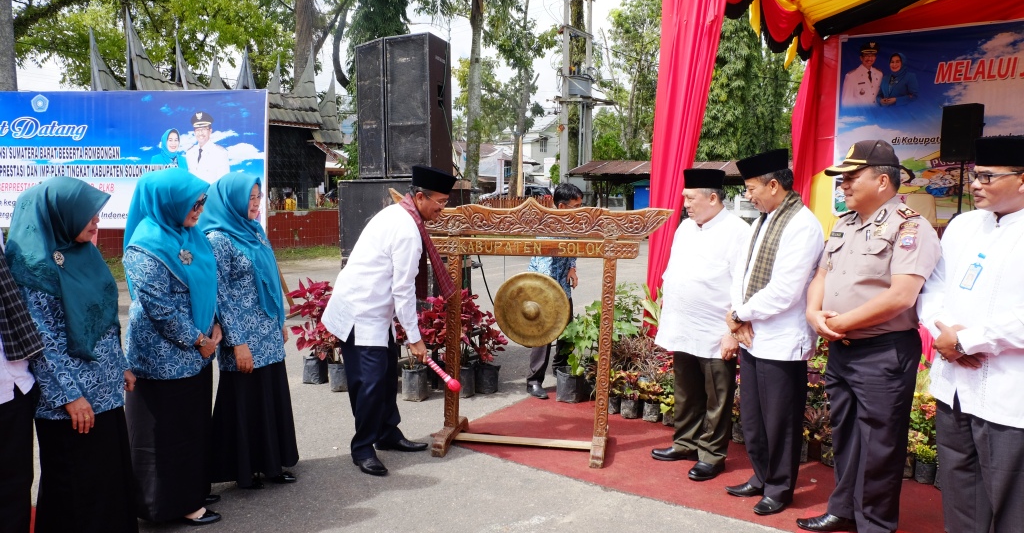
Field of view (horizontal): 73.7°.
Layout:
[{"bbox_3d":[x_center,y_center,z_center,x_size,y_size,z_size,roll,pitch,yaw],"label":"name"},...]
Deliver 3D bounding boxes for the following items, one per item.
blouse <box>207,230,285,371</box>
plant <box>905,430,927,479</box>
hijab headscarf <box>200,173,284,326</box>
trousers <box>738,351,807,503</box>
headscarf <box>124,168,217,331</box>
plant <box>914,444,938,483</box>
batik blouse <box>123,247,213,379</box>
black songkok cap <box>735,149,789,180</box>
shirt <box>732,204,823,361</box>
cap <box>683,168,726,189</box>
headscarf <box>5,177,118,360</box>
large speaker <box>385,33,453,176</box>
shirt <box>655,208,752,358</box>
[{"bbox_3d":[-1.446,0.167,3.690,0.335,0.817,0.467,1,4,19],"label":"blouse"},{"bbox_3d":[2.184,1.035,3.780,0.180,0.260,0.180,-3,6,-32],"label":"plant"},{"bbox_3d":[-1.451,-0.091,3.674,0.386,0.817,0.406,1,4,19],"label":"hijab headscarf"},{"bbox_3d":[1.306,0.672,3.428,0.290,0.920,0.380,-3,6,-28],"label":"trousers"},{"bbox_3d":[-1.586,-0.089,3.180,0.340,0.730,0.360,2,5,25],"label":"headscarf"},{"bbox_3d":[2.243,1.053,3.700,0.137,0.200,0.137,4,7,31],"label":"plant"},{"bbox_3d":[-1.611,0.189,3.220,0.310,0.680,0.440,2,5,25],"label":"batik blouse"},{"bbox_3d":[1.200,-0.486,3.270,0.260,0.105,0.190,-12,9,-24],"label":"black songkok cap"},{"bbox_3d":[1.304,0.082,3.369,0.365,0.771,0.477,-1,4,-17],"label":"shirt"},{"bbox_3d":[1.060,-0.485,3.760,0.250,0.105,0.190,-2,5,-23],"label":"cap"},{"bbox_3d":[-1.847,0.014,2.816,0.375,0.751,0.426,1,4,19],"label":"headscarf"},{"bbox_3d":[-0.801,-1.353,5.900,0.430,1.161,0.420,3,6,22],"label":"large speaker"},{"bbox_3d":[1.077,0.090,3.820,0.360,0.790,0.500,-3,5,-28],"label":"shirt"}]

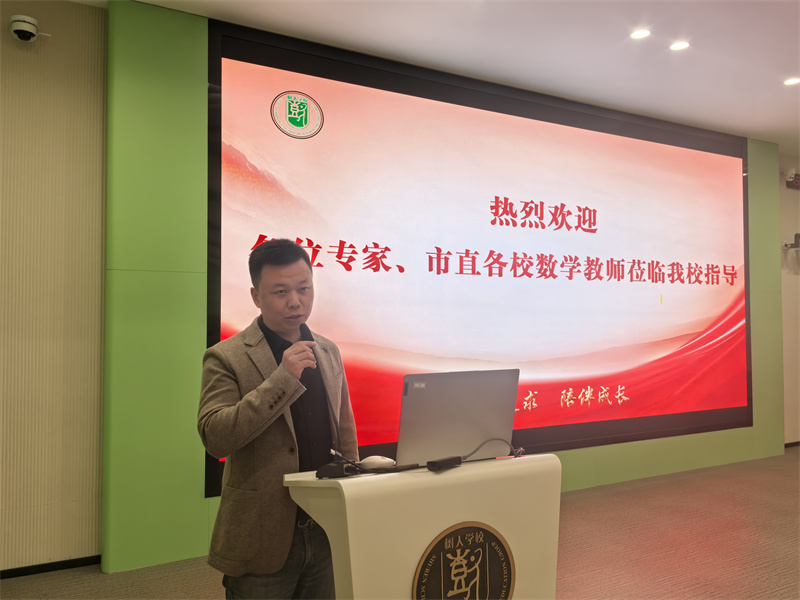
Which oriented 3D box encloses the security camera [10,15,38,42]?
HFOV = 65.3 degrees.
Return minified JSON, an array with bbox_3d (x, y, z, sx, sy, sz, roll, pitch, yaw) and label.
[{"bbox_3d":[-2.123,-1.532,3.530,0.130,0.105,0.130,1,-2,-30],"label":"security camera"}]

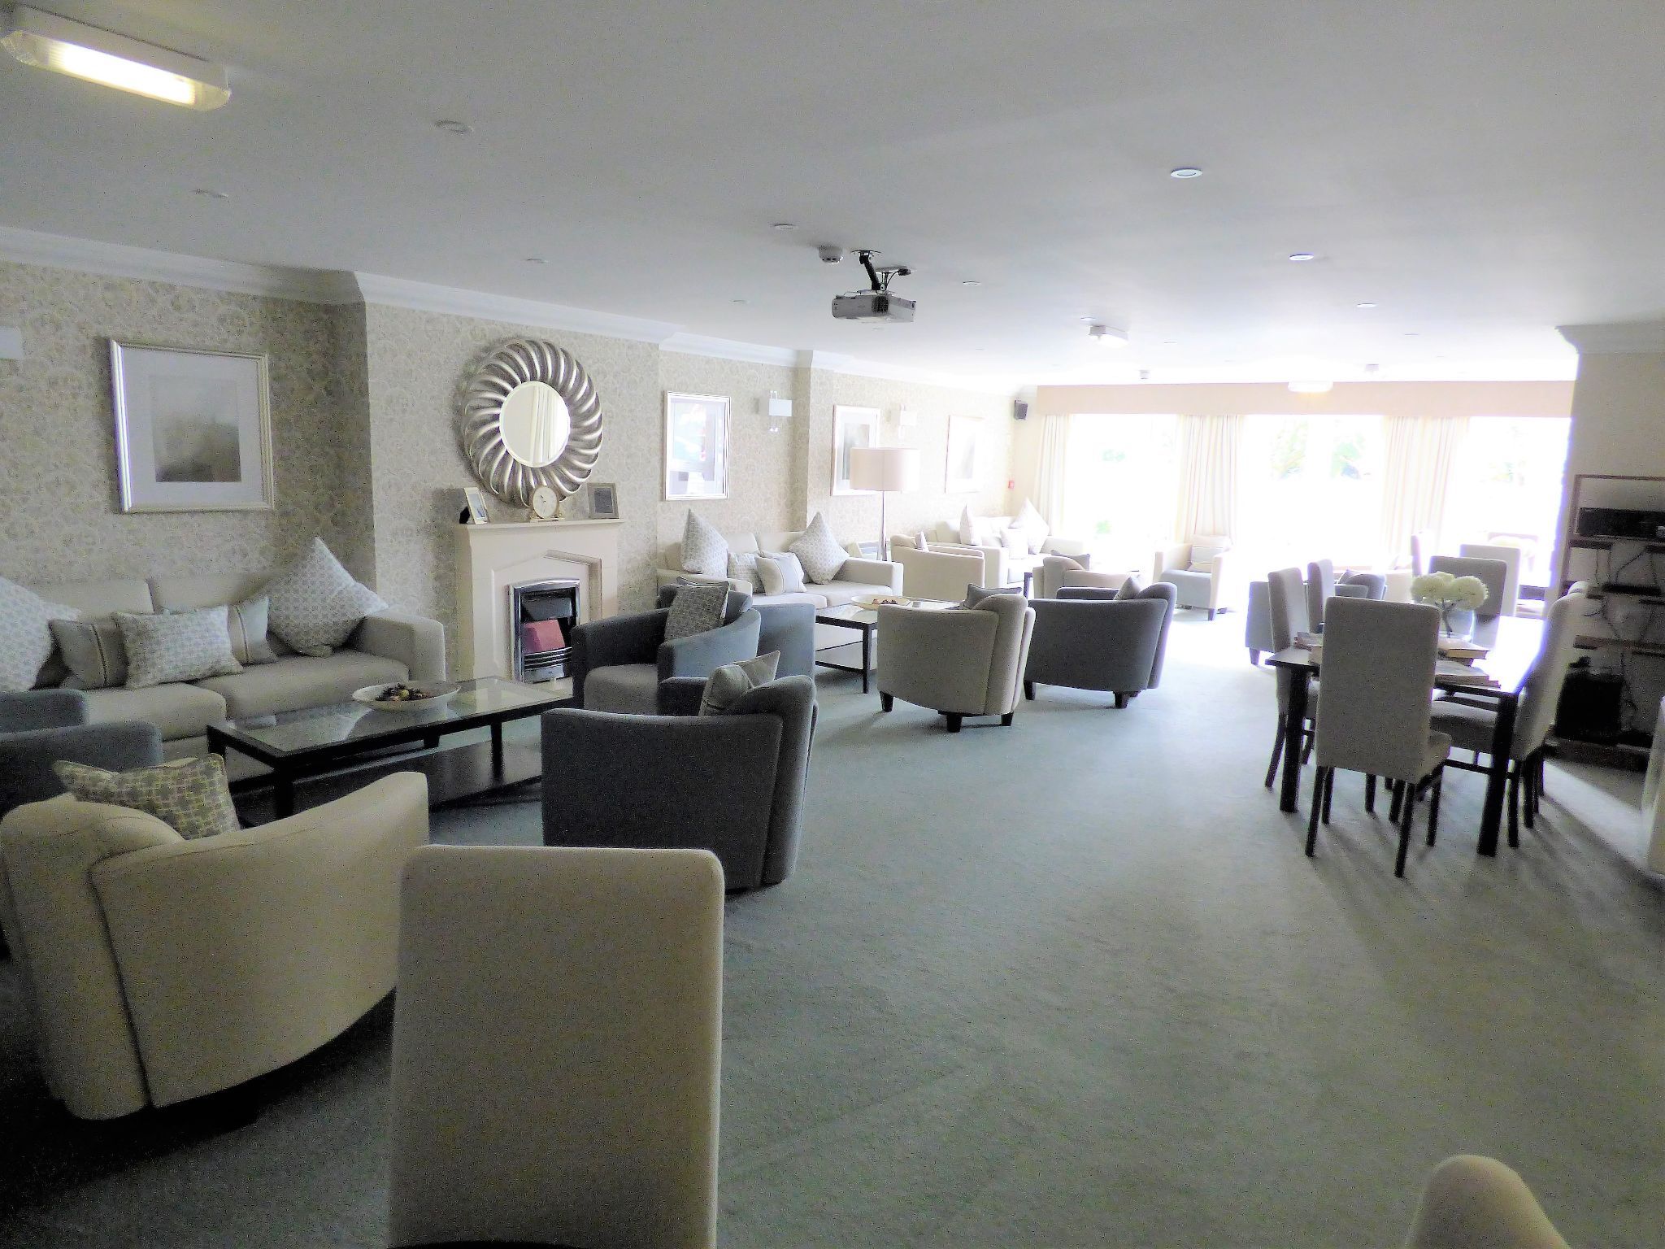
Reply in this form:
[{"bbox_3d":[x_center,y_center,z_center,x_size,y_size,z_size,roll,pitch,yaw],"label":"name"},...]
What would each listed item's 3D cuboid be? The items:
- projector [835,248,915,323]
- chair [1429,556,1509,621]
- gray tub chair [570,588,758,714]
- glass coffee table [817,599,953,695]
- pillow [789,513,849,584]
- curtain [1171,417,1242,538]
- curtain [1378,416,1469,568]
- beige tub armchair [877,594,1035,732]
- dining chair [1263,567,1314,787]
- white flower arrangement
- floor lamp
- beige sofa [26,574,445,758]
[{"bbox_3d":[0.211,-1.621,4.665,0.300,0.300,0.230,10,12,37],"label":"projector"},{"bbox_3d":[3.984,0.114,6.177,0.434,1.067,0.573,11,13,38],"label":"chair"},{"bbox_3d":[-0.854,0.268,5.016,0.721,0.790,0.780,7,11,24],"label":"gray tub chair"},{"bbox_3d":[0.347,0.112,7.044,0.622,0.474,1.185,10,12,35],"label":"glass coffee table"},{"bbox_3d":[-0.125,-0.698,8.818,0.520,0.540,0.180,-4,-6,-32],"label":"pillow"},{"bbox_3d":[4.196,-1.304,10.926,0.691,2.173,0.148,11,13,38],"label":"curtain"},{"bbox_3d":[5.633,-0.922,9.380,0.740,2.150,0.180,10,12,37],"label":"curtain"},{"bbox_3d":[0.751,0.200,5.752,0.731,0.790,0.751,-4,12,-32],"label":"beige tub armchair"},{"bbox_3d":[2.547,0.309,4.837,0.570,1.060,0.430,10,13,40],"label":"dining chair"},{"bbox_3d":[3.323,-0.101,5.177,0.400,0.370,0.320,10,12,37],"label":"white flower arrangement"},{"bbox_3d":[0.467,-0.863,9.330,0.670,1.710,0.670,2,10,0],"label":"floor lamp"},{"bbox_3d":[-3.025,0.234,4.490,0.899,0.869,2.074,11,13,38],"label":"beige sofa"}]

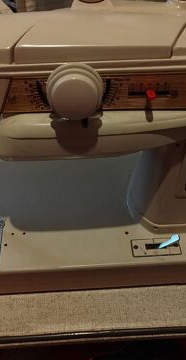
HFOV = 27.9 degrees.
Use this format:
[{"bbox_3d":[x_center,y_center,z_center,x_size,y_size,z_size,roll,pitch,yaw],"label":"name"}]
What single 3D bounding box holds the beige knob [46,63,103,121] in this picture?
[{"bbox_3d":[-0.013,-0.064,0.269,0.041,0.041,0.025,-2,42,-4],"label":"beige knob"}]

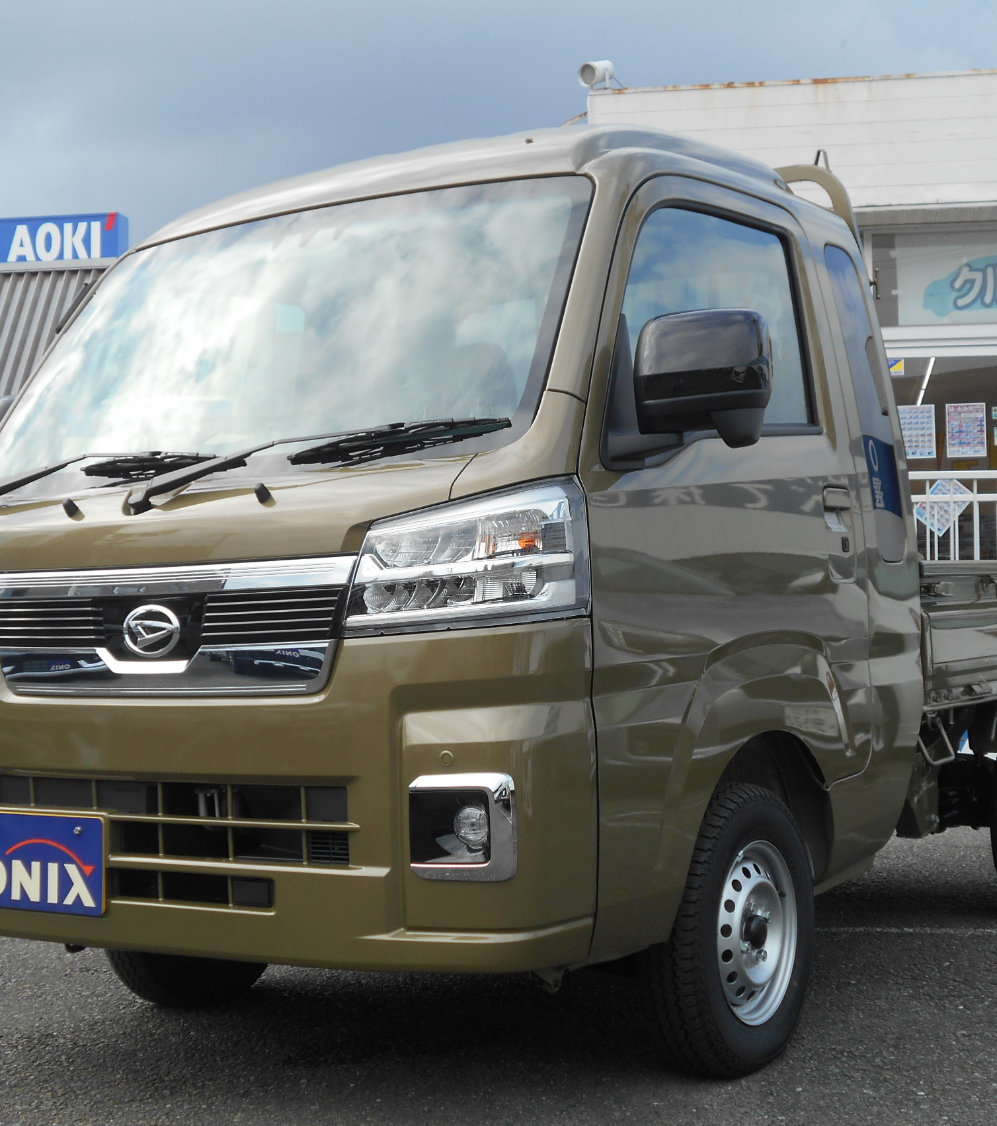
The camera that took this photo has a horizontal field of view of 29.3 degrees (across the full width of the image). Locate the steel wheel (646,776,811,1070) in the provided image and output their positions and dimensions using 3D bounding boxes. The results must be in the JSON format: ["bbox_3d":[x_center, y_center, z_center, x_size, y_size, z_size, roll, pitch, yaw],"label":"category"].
[{"bbox_3d":[0.440,0.688,3.591,0.146,0.530,0.530,-2,-1,33],"label":"steel wheel"}]

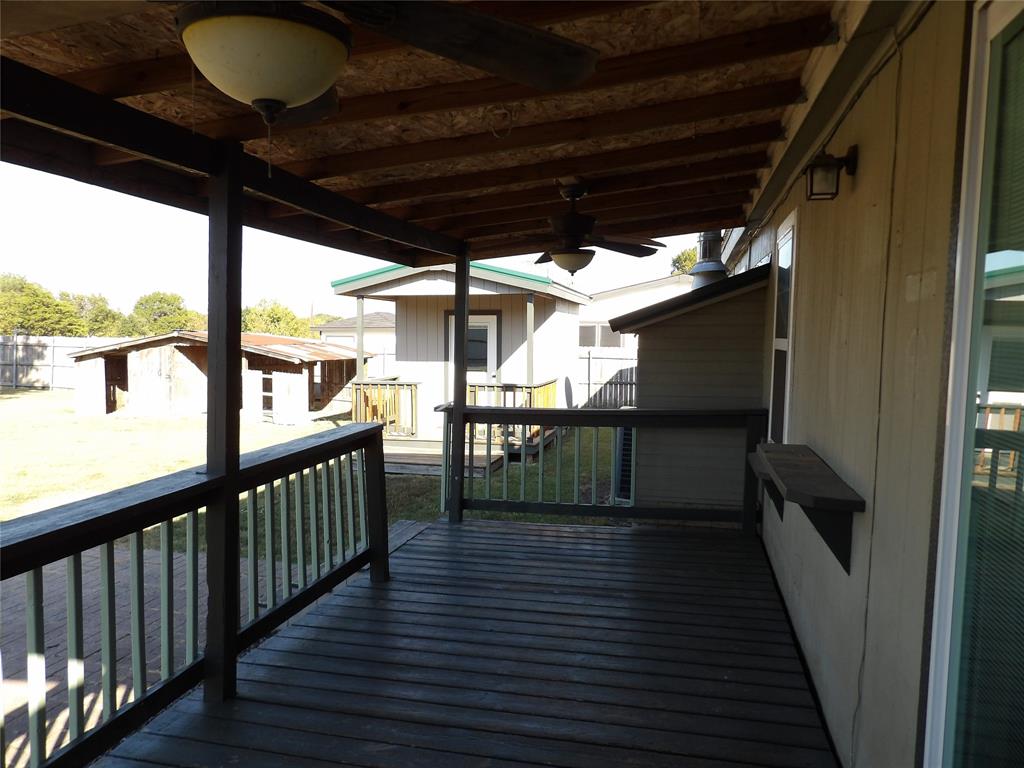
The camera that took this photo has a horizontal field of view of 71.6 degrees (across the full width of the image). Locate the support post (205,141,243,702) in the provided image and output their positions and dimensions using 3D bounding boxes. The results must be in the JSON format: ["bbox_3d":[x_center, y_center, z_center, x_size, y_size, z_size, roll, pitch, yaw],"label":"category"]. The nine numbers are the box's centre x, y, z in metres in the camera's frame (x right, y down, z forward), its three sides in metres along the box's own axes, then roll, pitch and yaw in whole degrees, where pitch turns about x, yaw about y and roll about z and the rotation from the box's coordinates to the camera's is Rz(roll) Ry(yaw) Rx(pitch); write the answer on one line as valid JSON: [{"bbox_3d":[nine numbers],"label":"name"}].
[{"bbox_3d":[-1.186,0.173,2.925,0.094,2.268,0.094,2,4,14],"label":"support post"}]

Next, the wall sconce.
[{"bbox_3d":[1.182,-0.781,2.641,0.171,0.193,0.125,2,4,14],"label":"wall sconce"}]

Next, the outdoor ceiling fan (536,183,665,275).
[{"bbox_3d":[0.353,-0.908,4.157,1.240,0.548,1.240,2,4,14],"label":"outdoor ceiling fan"}]

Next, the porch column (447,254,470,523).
[{"bbox_3d":[-0.429,0.019,5.824,0.095,2.223,0.095,2,4,14],"label":"porch column"}]

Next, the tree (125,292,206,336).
[{"bbox_3d":[-24.464,-3.936,50.160,6.000,5.027,5.800,0,4,-26],"label":"tree"}]

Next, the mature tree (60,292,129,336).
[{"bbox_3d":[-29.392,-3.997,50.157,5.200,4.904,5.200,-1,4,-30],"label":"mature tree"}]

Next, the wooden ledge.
[{"bbox_3d":[1.167,0.485,2.890,0.229,0.301,1.198,2,4,14],"label":"wooden ledge"}]

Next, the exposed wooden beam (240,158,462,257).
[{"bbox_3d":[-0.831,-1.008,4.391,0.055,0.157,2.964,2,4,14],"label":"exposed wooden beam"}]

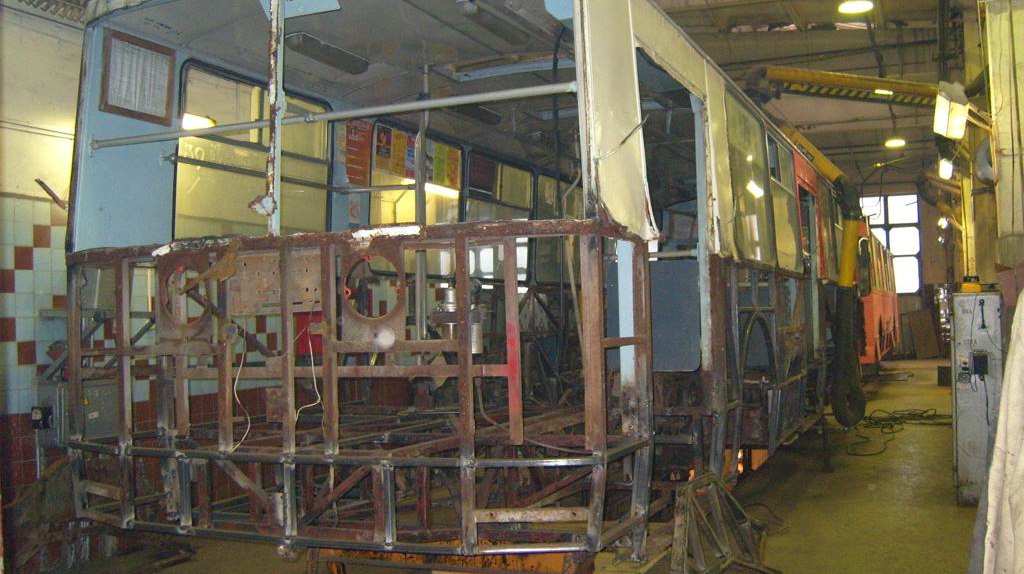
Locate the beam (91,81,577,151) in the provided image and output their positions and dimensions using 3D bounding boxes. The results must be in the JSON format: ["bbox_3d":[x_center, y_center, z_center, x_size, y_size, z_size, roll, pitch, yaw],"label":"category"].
[{"bbox_3d":[-0.828,-0.681,4.196,2.310,0.040,0.040,-2,-2,23],"label":"beam"}]

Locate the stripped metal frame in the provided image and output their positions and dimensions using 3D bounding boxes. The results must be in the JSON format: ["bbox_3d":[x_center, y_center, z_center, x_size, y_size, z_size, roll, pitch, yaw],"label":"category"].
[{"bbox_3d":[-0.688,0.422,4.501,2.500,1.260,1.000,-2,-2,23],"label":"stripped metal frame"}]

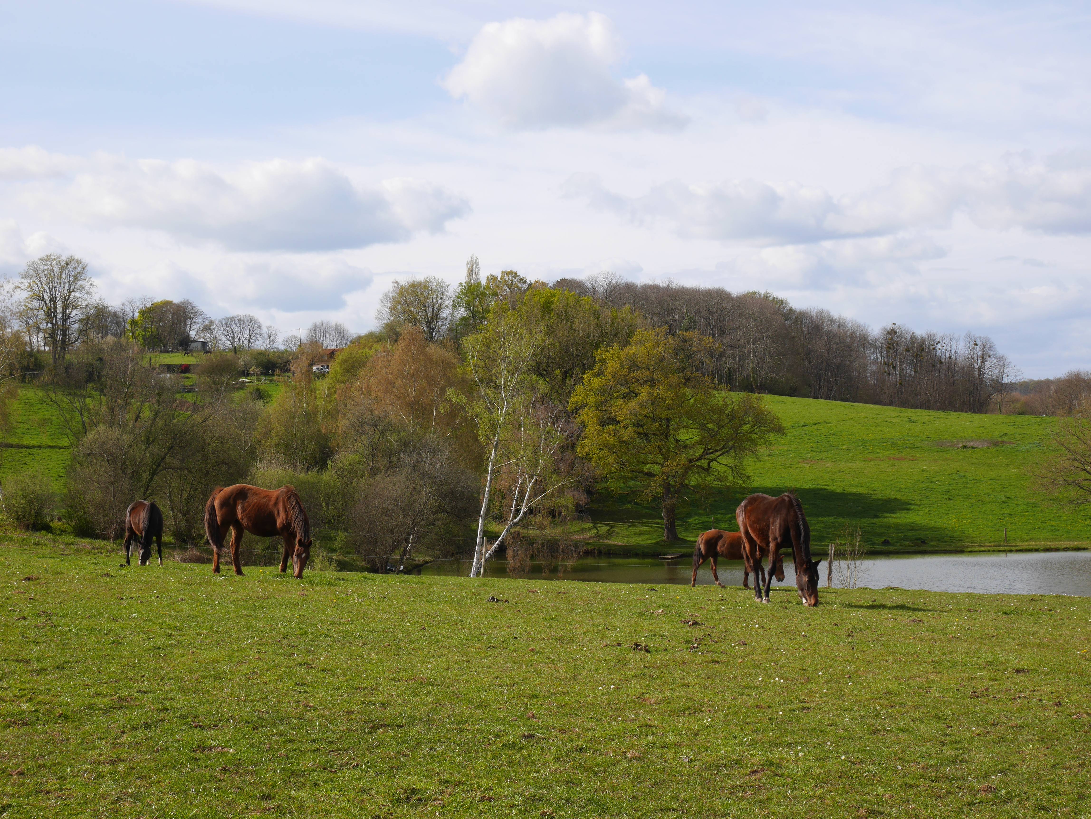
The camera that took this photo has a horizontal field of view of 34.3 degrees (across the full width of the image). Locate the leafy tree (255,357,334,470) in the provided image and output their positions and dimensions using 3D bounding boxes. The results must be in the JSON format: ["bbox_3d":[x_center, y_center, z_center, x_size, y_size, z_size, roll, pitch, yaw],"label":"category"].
[{"bbox_3d":[-18.483,0.282,130.000,5.774,8.346,5.485,0,0,0],"label":"leafy tree"}]

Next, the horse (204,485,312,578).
[{"bbox_3d":[-5.132,2.167,31.500,1.950,1.600,0.650,0,-1,16],"label":"horse"}]

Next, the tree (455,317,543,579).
[{"bbox_3d":[-1.395,1.043,54.000,2.900,8.200,2.800,0,-1,0],"label":"tree"}]

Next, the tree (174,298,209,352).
[{"bbox_3d":[-96.278,-22.824,480.000,9.300,14.200,9.000,0,-1,0],"label":"tree"}]

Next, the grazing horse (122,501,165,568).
[{"bbox_3d":[-9.694,2.975,42.500,0.600,1.600,2.100,0,-1,-27],"label":"grazing horse"}]

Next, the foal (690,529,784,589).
[{"bbox_3d":[4.779,3.727,44.000,2.300,1.508,0.560,0,0,13],"label":"foal"}]

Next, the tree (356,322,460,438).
[{"bbox_3d":[-7.562,1.030,97.000,6.200,11.200,6.000,0,-1,0],"label":"tree"}]

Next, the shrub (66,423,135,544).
[{"bbox_3d":[-15.372,2.547,61.000,2.444,3.975,2.322,0,0,0],"label":"shrub"}]

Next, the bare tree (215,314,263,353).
[{"bbox_3d":[-81.570,-20.305,470.000,12.253,10.663,11.640,0,0,0],"label":"bare tree"}]

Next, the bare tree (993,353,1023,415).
[{"bbox_3d":[84.957,-4.550,325.000,5.800,11.000,5.600,0,-1,0],"label":"bare tree"}]

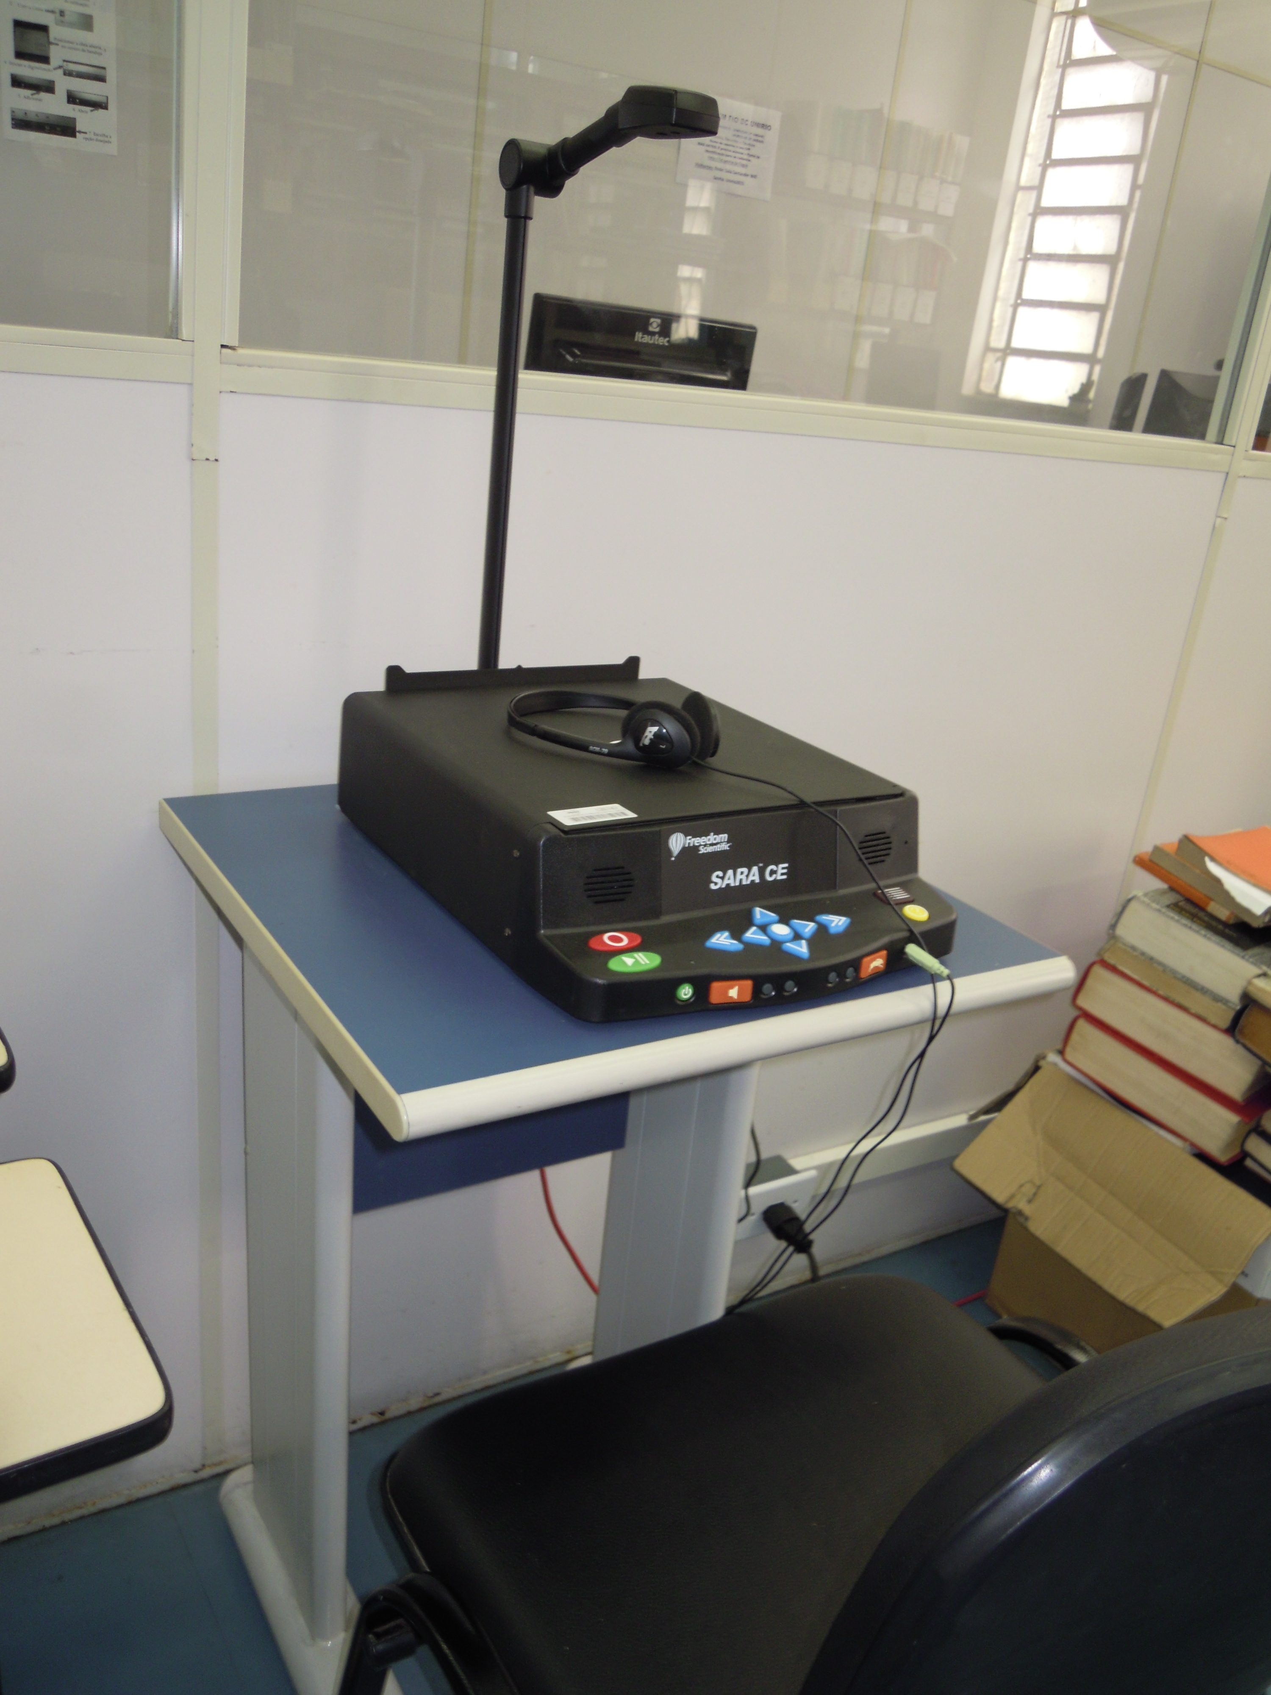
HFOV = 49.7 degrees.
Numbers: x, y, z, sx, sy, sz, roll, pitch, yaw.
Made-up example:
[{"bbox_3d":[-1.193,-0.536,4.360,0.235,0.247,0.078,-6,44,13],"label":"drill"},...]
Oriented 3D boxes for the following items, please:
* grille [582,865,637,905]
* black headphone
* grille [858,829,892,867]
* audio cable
[{"bbox_3d":[-0.018,0.024,0.872,0.036,0.028,0.006,-6,13,-31],"label":"grille"},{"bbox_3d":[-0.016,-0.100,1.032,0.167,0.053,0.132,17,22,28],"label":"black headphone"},{"bbox_3d":[0.171,0.001,0.986,0.036,0.028,0.006,-6,13,-31],"label":"grille"},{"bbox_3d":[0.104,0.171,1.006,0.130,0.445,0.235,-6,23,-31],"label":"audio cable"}]

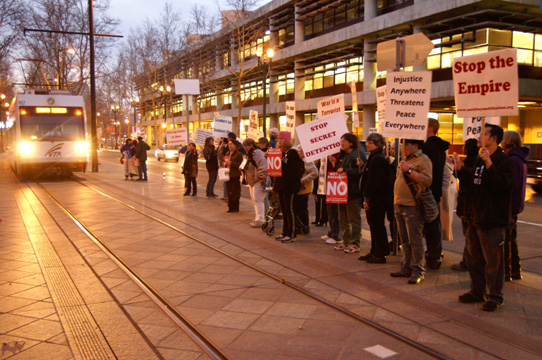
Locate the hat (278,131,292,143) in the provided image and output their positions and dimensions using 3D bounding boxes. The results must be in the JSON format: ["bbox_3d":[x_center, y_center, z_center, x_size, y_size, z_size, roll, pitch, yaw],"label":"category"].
[{"bbox_3d":[0.231,-0.691,7.170,0.250,0.200,0.200,-2,5,-25],"label":"hat"}]

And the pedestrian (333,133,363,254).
[{"bbox_3d":[1.115,0.178,6.491,0.420,1.686,0.480,-2,5,-25],"label":"pedestrian"}]

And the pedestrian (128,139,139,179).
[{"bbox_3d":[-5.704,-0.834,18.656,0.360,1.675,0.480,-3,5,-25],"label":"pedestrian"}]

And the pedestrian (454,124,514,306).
[{"bbox_3d":[2.029,0.345,4.287,0.480,1.734,0.550,-3,6,-33],"label":"pedestrian"}]

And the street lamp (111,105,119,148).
[{"bbox_3d":[-25.624,-8.776,74.000,1.250,7.218,0.500,-3,6,-30],"label":"street lamp"}]

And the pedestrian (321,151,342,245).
[{"bbox_3d":[1.004,0.129,7.199,0.380,1.660,0.500,-3,5,-25],"label":"pedestrian"}]

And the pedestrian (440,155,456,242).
[{"bbox_3d":[2.458,0.224,6.464,0.400,1.600,0.480,3,6,32],"label":"pedestrian"}]

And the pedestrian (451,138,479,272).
[{"bbox_3d":[2.374,0.300,5.564,0.420,1.604,0.480,2,5,17],"label":"pedestrian"}]

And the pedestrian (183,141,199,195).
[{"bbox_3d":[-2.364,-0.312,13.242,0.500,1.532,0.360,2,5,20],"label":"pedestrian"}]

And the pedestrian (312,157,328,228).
[{"bbox_3d":[0.919,0.019,8.548,0.360,1.650,0.480,-2,5,-21],"label":"pedestrian"}]

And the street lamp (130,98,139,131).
[{"bbox_3d":[-20.564,-8.304,67.659,1.250,7.955,0.400,-3,6,-30],"label":"street lamp"}]

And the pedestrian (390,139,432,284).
[{"bbox_3d":[1.617,0.302,5.133,0.440,1.664,0.540,-3,5,-25],"label":"pedestrian"}]

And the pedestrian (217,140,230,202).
[{"bbox_3d":[-1.287,-0.291,12.222,0.420,1.634,0.480,-2,5,-17],"label":"pedestrian"}]

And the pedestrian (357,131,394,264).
[{"bbox_3d":[1.388,0.226,5.990,0.420,1.678,0.480,-1,5,-16],"label":"pedestrian"}]

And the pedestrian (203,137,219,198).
[{"bbox_3d":[-1.742,-0.374,12.994,0.380,1.693,0.480,2,5,22],"label":"pedestrian"}]

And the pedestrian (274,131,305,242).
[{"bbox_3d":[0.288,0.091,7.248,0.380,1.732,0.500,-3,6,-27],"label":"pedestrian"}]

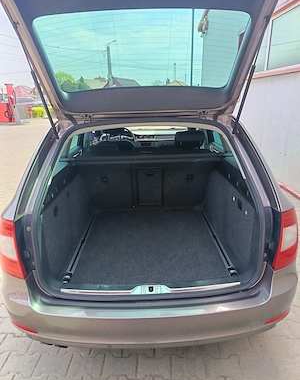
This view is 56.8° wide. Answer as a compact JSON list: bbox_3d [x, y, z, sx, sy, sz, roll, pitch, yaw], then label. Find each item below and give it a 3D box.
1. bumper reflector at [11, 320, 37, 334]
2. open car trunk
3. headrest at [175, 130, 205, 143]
[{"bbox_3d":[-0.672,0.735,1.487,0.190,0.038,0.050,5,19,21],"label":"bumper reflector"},{"bbox_3d":[-0.013,0.086,1.859,1.100,0.570,1.100,-2,18,0],"label":"open car trunk"},{"bbox_3d":[0.319,-0.422,2.203,0.240,0.110,0.100,-2,18,0],"label":"headrest"}]

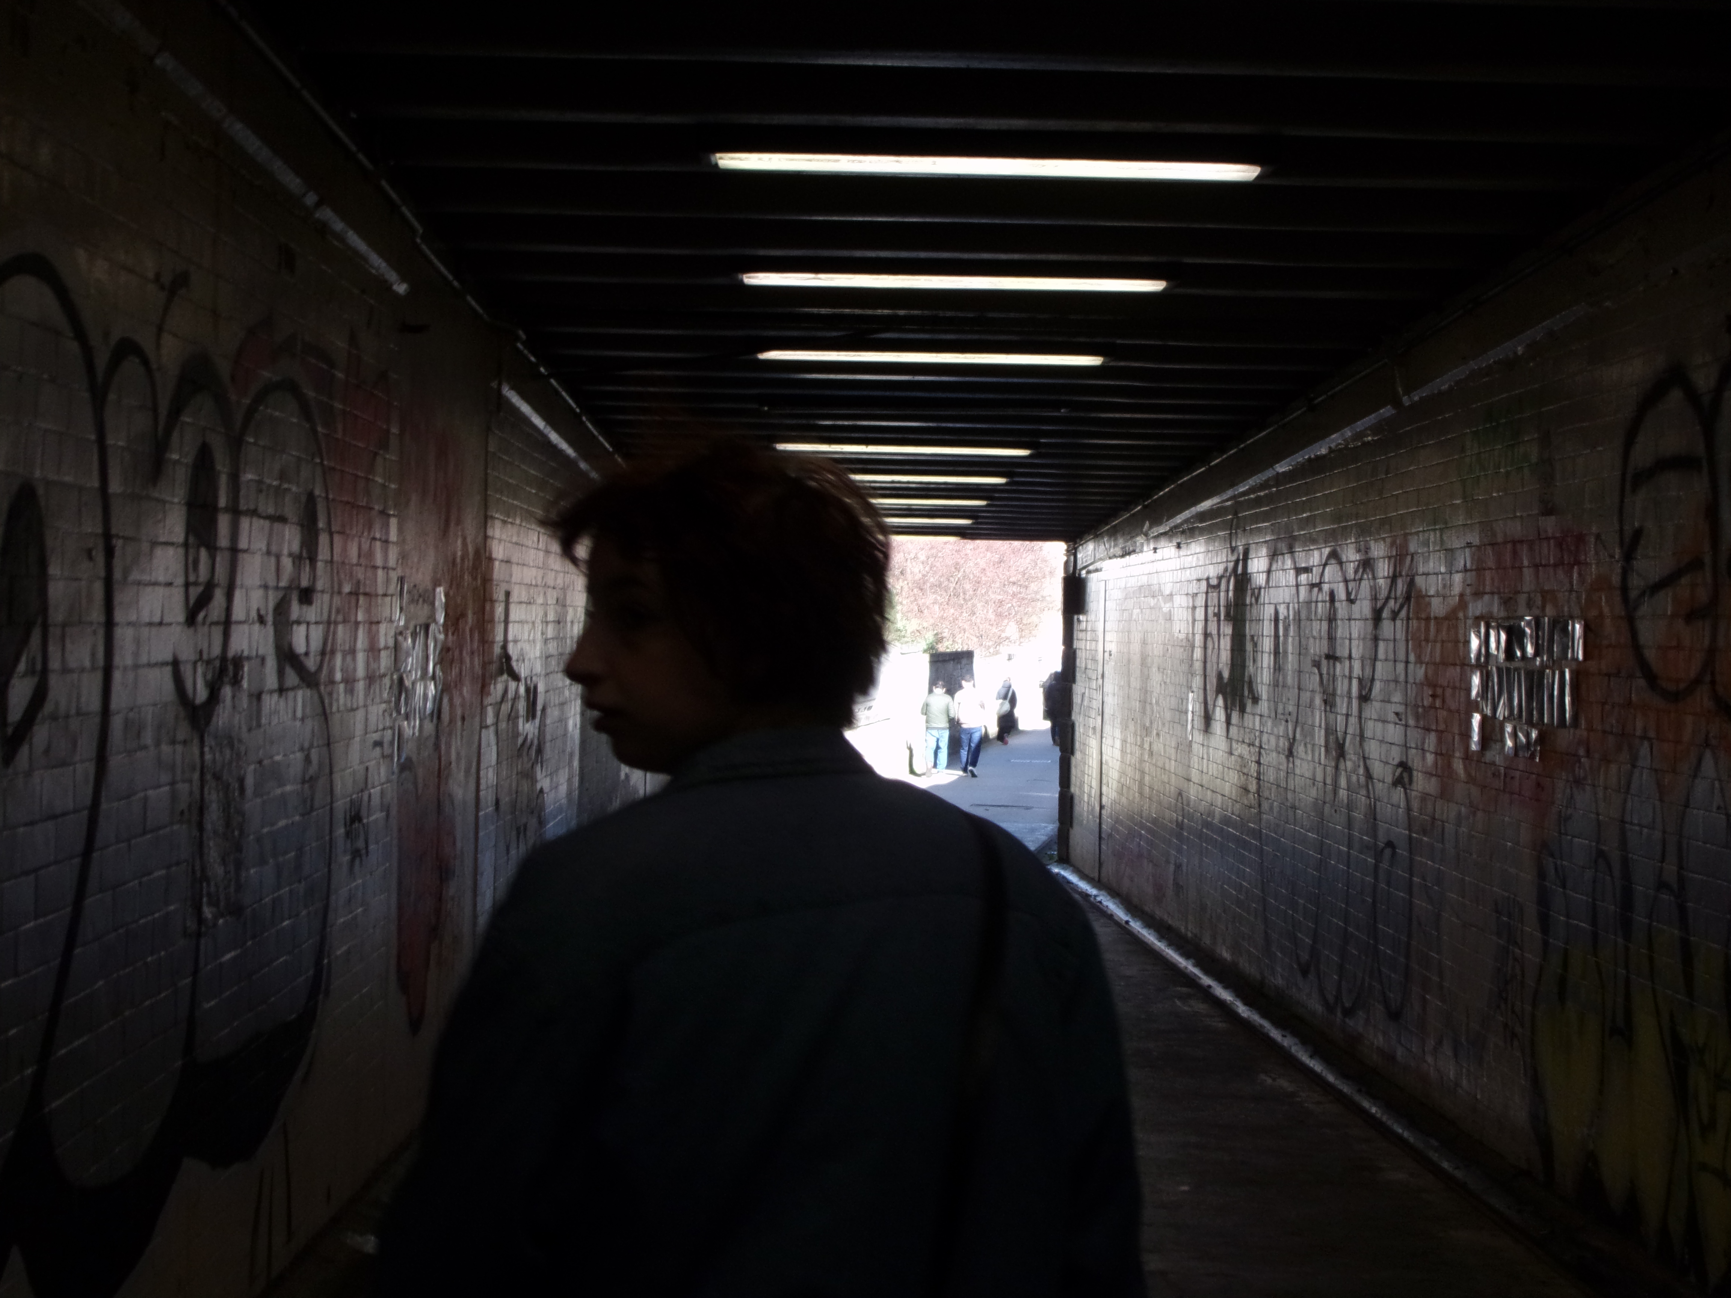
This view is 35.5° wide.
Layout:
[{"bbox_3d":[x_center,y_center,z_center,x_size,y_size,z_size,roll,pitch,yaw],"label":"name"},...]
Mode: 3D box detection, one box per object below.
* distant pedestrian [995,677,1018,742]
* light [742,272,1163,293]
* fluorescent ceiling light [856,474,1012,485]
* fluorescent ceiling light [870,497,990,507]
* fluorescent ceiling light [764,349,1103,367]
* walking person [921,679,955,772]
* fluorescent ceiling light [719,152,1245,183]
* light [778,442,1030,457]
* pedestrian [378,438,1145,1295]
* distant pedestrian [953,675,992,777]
[{"bbox_3d":[3.402,1.496,65.000,0.530,1.637,0.450,1,-1,24],"label":"distant pedestrian"},{"bbox_3d":[0.313,-1.310,9.590,1.530,0.080,0.130,1,-1,-1],"label":"light"},{"bbox_3d":[0.200,-1.168,18.310,1.530,0.080,0.130,1,-1,-1],"label":"fluorescent ceiling light"},{"bbox_3d":[0.172,-1.133,20.500,1.530,0.080,0.130,1,-1,-1],"label":"fluorescent ceiling light"},{"bbox_3d":[0.285,-1.275,11.750,1.530,0.080,0.130,1,-1,-1],"label":"fluorescent ceiling light"},{"bbox_3d":[1.266,1.365,47.000,0.550,1.648,0.380,1,-1,3],"label":"walking person"},{"bbox_3d":[0.341,-1.344,7.463,1.530,0.080,0.130,1,-1,-1],"label":"fluorescent ceiling light"},{"bbox_3d":[0.229,-1.204,16.120,1.530,0.080,0.130,1,-1,-1],"label":"light"},{"bbox_3d":[-0.086,0.687,2.008,0.560,1.670,0.380,1,-1,-1],"label":"pedestrian"},{"bbox_3d":[1.863,1.336,46.800,0.600,1.781,0.420,1,-1,3],"label":"distant pedestrian"}]

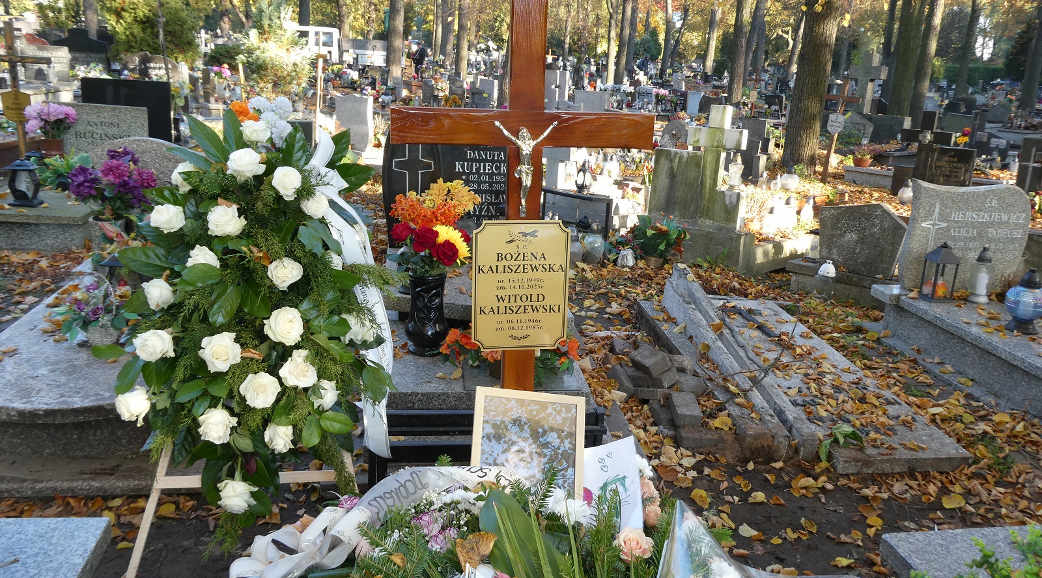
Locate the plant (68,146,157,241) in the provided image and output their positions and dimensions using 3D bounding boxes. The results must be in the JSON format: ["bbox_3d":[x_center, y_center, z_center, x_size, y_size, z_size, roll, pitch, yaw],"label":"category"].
[{"bbox_3d":[-2.051,-0.471,4.250,0.390,0.460,0.350,-3,17,-17],"label":"plant"}]

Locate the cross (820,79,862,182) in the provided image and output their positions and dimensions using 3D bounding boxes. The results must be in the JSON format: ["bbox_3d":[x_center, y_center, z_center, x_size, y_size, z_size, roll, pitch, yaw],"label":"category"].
[{"bbox_3d":[3.531,-1.780,9.500,0.065,1.148,0.442,-16,27,-43],"label":"cross"}]

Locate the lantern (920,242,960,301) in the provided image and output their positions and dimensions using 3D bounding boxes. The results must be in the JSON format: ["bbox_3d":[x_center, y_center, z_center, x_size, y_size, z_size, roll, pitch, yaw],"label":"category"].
[{"bbox_3d":[2.109,-0.085,4.250,0.118,0.285,0.118,0,16,-5],"label":"lantern"}]

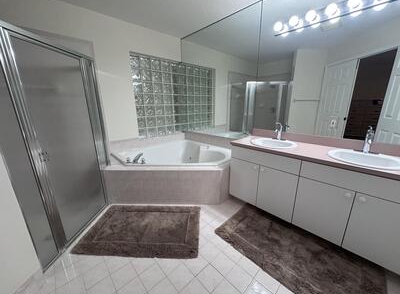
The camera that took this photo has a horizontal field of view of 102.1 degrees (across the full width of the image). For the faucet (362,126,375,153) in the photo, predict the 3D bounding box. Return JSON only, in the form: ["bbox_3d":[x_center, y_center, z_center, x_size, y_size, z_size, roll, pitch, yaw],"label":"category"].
[{"bbox_3d":[1.467,-0.036,1.404,0.145,0.220,0.065,-15,20,-41],"label":"faucet"}]

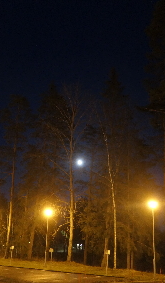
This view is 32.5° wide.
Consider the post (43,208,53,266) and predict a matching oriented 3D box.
[{"bbox_3d":[-2.886,7.866,23.275,0.450,4.200,0.500,-17,-27,41],"label":"post"}]

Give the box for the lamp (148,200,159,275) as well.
[{"bbox_3d":[4.250,5.700,16.772,0.450,4.200,0.500,-17,-27,41],"label":"lamp"}]

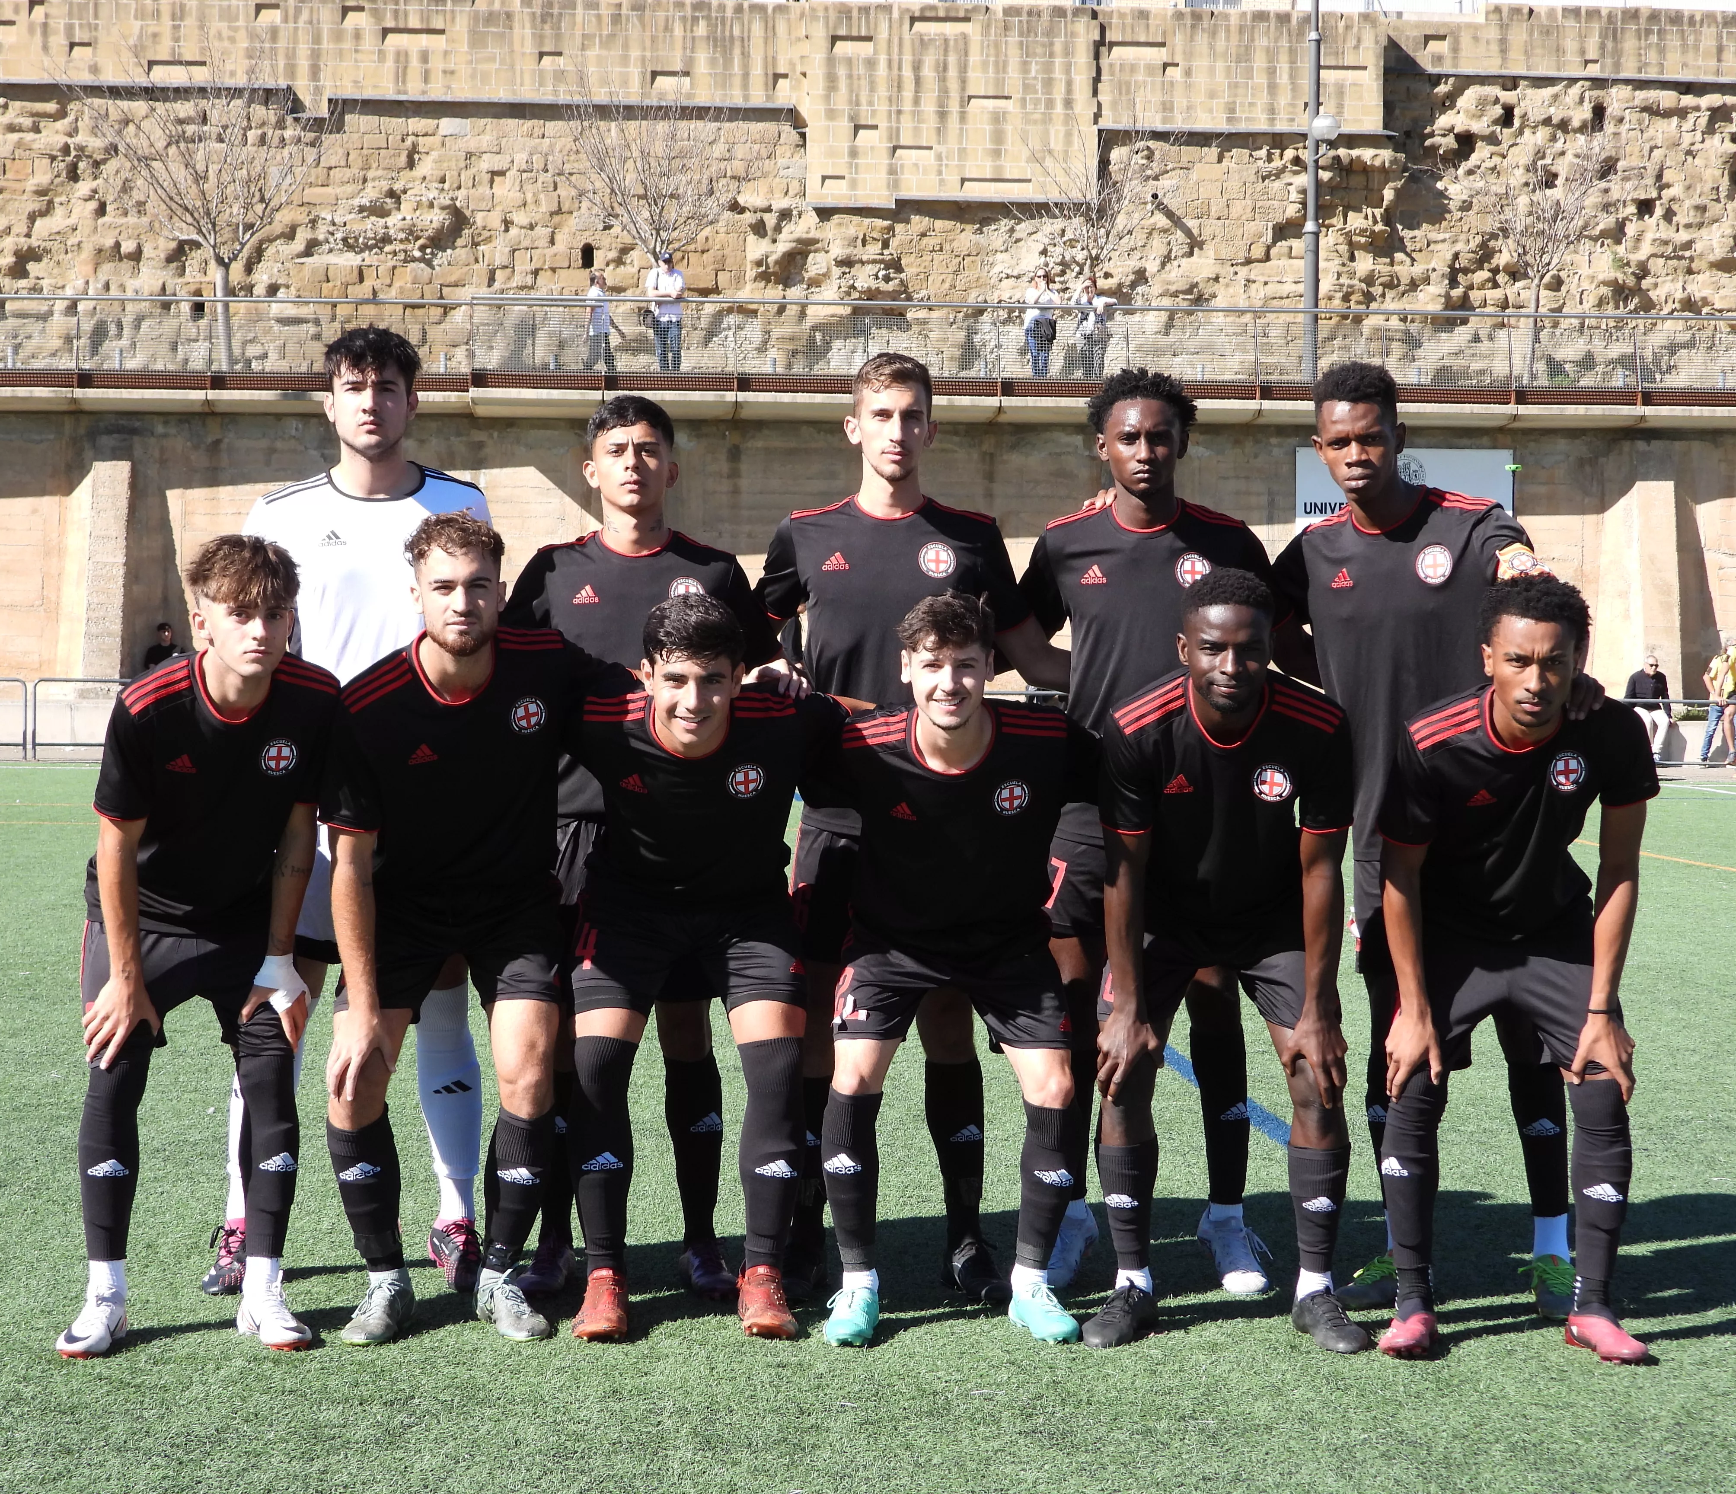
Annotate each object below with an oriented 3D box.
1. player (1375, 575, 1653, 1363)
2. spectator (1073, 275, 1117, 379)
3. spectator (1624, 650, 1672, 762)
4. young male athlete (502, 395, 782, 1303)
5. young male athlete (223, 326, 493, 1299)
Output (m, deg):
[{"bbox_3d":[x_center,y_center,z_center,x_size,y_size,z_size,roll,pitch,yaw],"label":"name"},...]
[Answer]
[{"bbox_3d":[1.164,0.371,6.230,0.490,1.355,0.600,1,1,8],"label":"player"},{"bbox_3d":[3.323,-6.137,50.670,0.600,1.580,0.420,1,1,0],"label":"spectator"},{"bbox_3d":[10.398,-0.508,46.000,0.640,1.480,0.700,1,1,0],"label":"spectator"},{"bbox_3d":[-0.434,0.183,6.620,0.535,1.720,0.370,1,1,-2],"label":"young male athlete"},{"bbox_3d":[-0.982,0.116,6.650,0.530,1.845,0.380,1,1,-5],"label":"young male athlete"}]

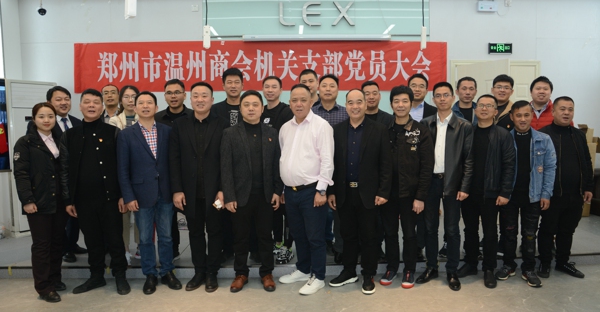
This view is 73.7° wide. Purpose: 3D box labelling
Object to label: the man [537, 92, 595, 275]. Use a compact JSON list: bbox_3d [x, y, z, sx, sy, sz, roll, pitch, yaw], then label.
[{"bbox_3d":[2.522,0.290,3.785,0.550,1.692,0.360,3,5,30],"label":"man"}]

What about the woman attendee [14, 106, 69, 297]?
[{"bbox_3d":[-2.123,0.371,3.285,0.460,1.609,0.340,-4,6,-43],"label":"woman attendee"}]

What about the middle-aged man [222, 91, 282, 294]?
[{"bbox_3d":[-0.412,0.300,3.473,0.540,1.721,0.340,-1,5,-7],"label":"middle-aged man"}]

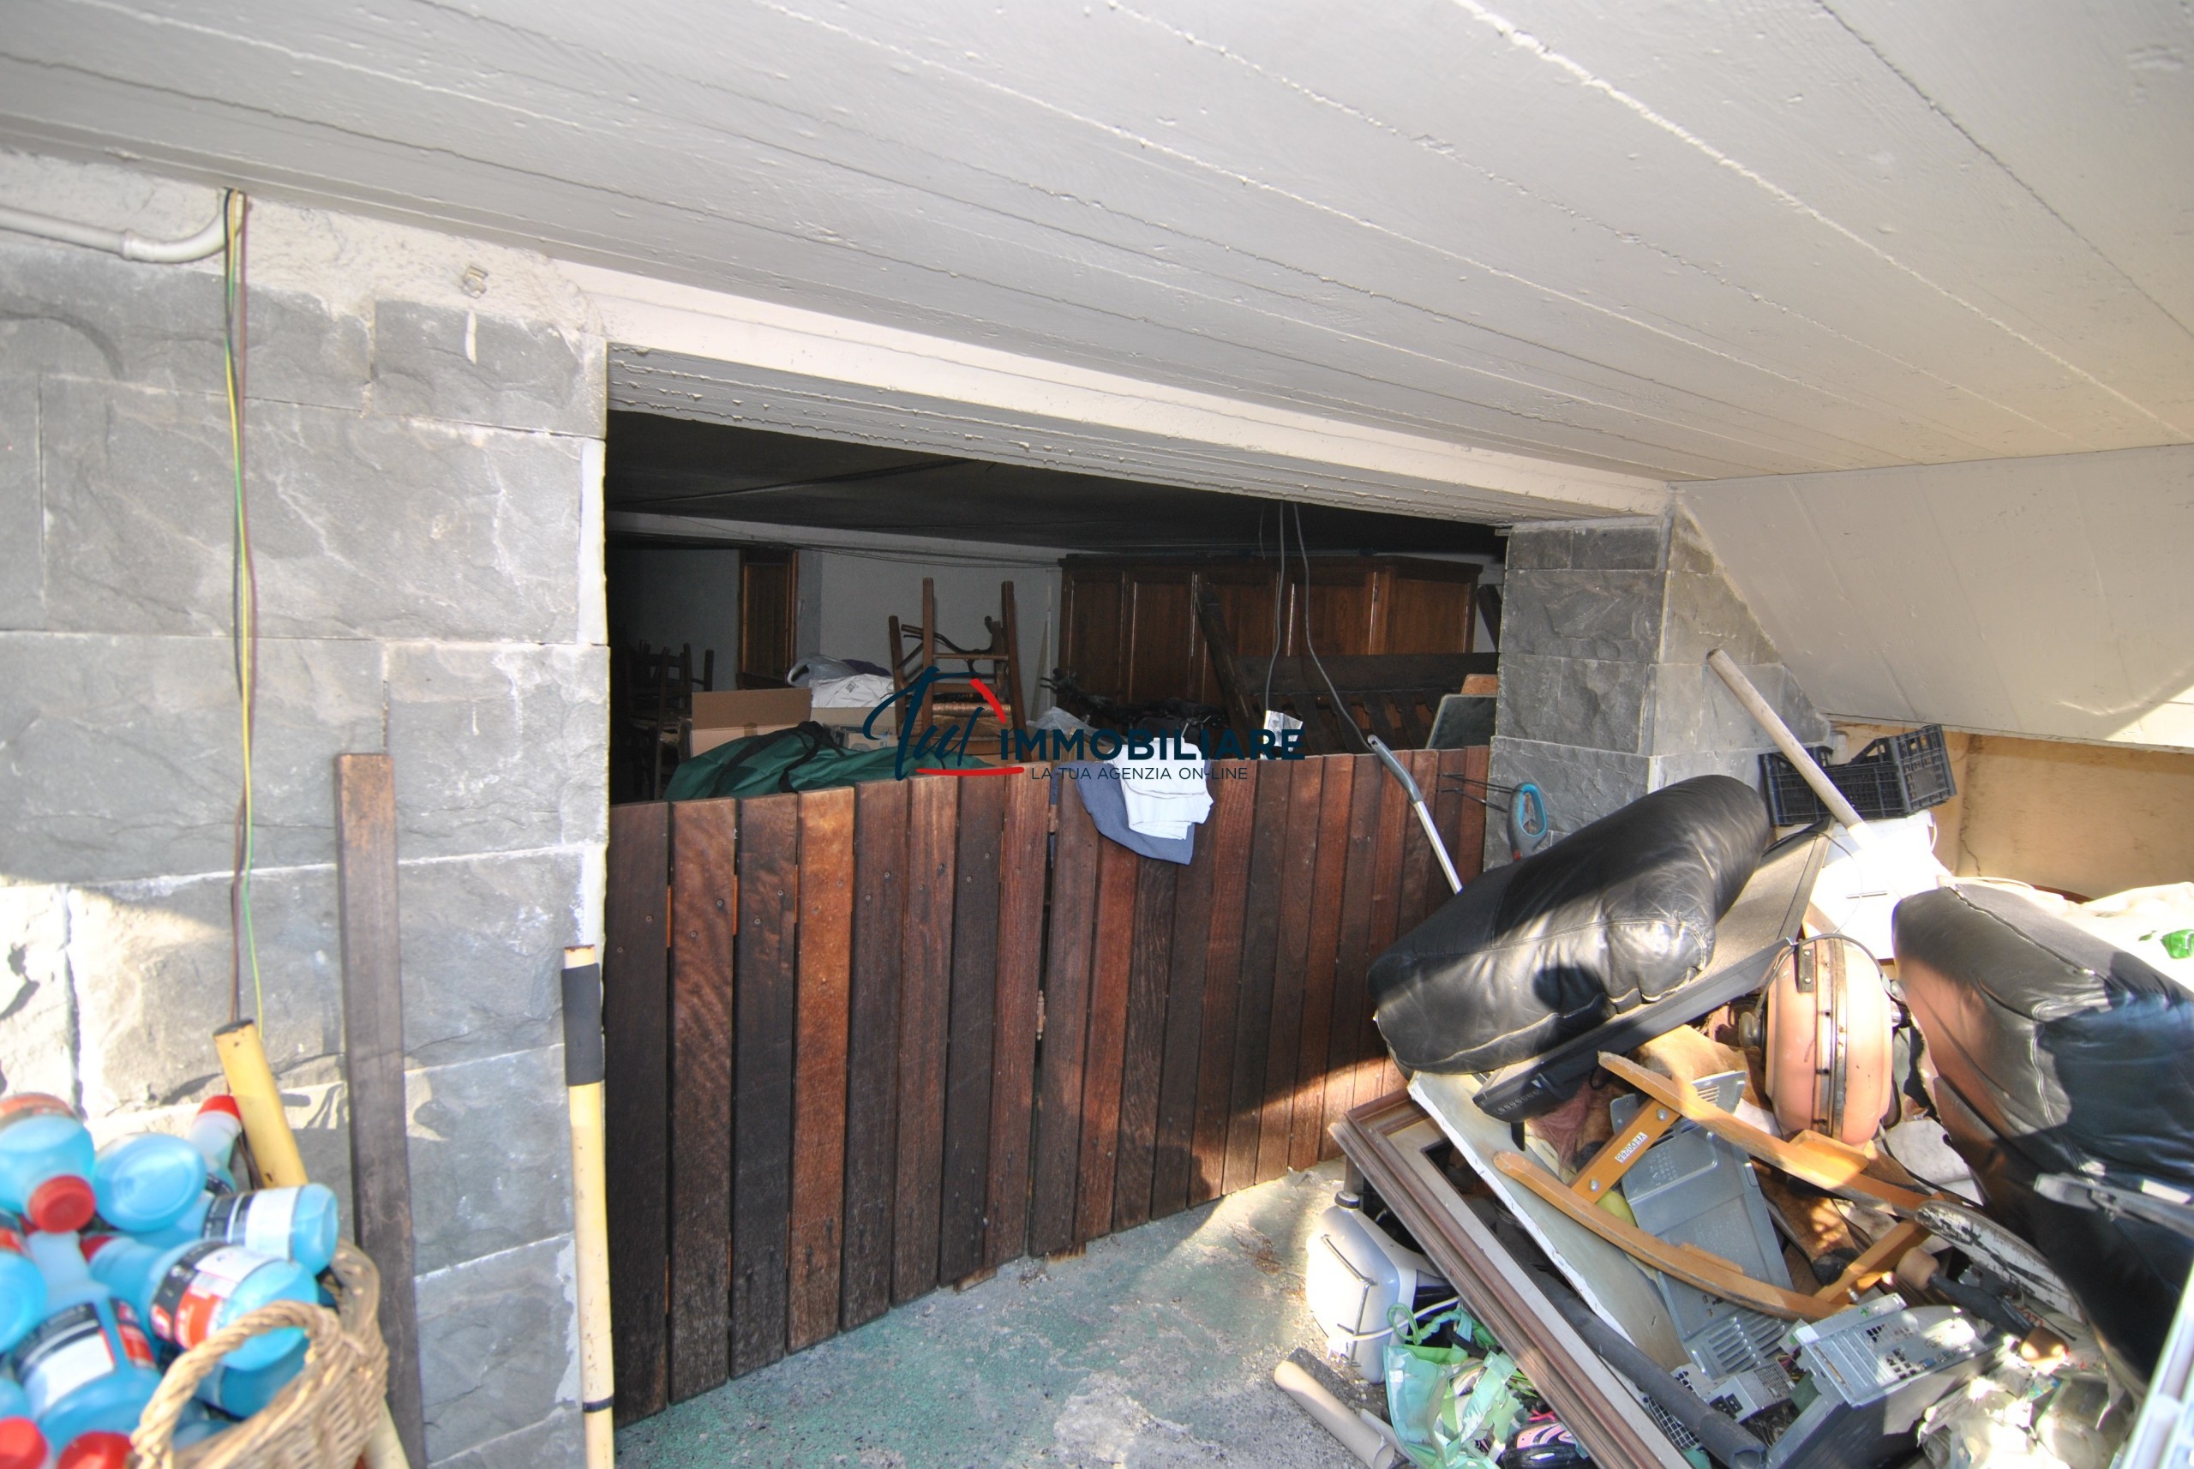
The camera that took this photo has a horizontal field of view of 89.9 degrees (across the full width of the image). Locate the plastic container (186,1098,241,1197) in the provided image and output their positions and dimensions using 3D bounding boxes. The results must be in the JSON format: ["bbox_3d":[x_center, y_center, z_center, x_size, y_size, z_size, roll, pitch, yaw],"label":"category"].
[{"bbox_3d":[-1.003,0.510,1.215,0.085,0.085,0.210,-12,51,0],"label":"plastic container"}]

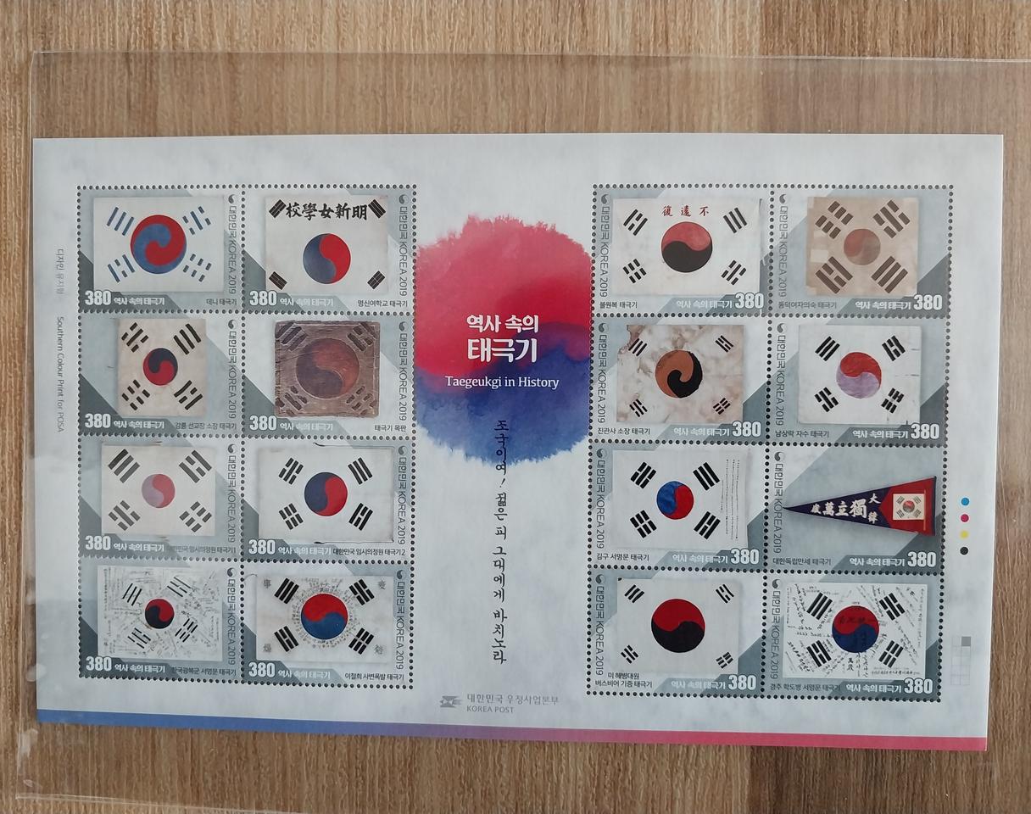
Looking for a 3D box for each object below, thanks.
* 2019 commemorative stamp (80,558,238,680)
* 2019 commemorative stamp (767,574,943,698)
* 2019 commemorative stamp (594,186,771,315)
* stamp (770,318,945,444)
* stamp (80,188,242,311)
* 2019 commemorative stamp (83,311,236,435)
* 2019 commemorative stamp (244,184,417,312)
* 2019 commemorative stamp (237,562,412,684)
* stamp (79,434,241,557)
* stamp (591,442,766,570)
[{"bbox_3d":[-0.084,0.051,0.194,0.040,0.001,0.029,1,91,3],"label":"2019 commemorative stamp"},{"bbox_3d":[0.074,0.050,0.180,0.038,0.001,0.028,1,91,3],"label":"2019 commemorative stamp"},{"bbox_3d":[0.038,-0.036,0.186,0.040,0.001,0.029,1,91,3],"label":"2019 commemorative stamp"},{"bbox_3d":[0.078,-0.006,0.185,0.040,0.001,0.029,1,91,3],"label":"stamp"},{"bbox_3d":[-0.080,-0.036,0.185,0.038,0.001,0.028,1,91,3],"label":"stamp"},{"bbox_3d":[-0.084,-0.008,0.193,0.040,0.001,0.029,1,91,3],"label":"2019 commemorative stamp"},{"bbox_3d":[-0.042,-0.035,0.183,0.038,0.001,0.028,1,91,3],"label":"2019 commemorative stamp"},{"bbox_3d":[-0.043,0.049,0.185,0.038,0.001,0.028,1,91,3],"label":"2019 commemorative stamp"},{"bbox_3d":[-0.084,0.021,0.193,0.040,0.001,0.029,1,91,3],"label":"stamp"},{"bbox_3d":[0.037,0.023,0.188,0.040,0.001,0.029,1,91,3],"label":"stamp"}]

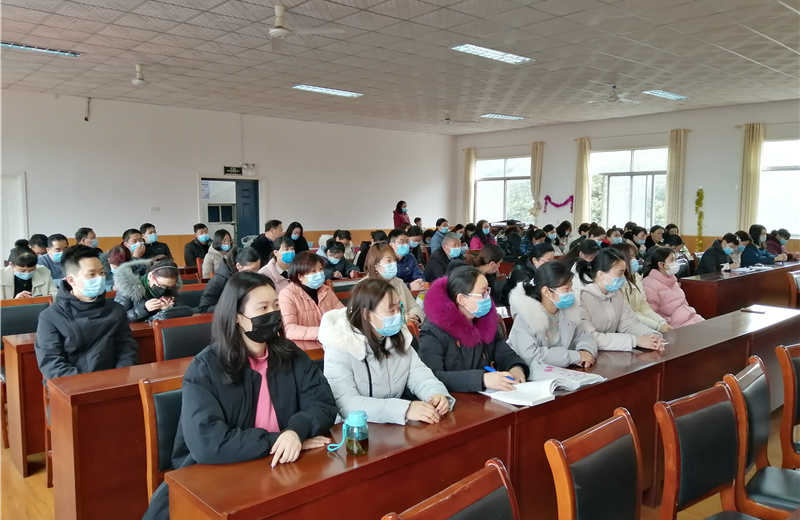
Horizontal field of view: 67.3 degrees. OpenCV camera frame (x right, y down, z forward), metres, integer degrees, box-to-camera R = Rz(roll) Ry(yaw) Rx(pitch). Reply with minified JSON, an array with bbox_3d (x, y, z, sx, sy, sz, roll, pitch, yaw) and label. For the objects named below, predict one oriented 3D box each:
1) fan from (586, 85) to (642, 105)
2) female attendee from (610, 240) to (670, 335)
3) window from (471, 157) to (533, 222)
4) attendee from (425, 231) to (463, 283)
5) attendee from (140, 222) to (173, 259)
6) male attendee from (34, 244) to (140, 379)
[{"bbox_3d":[3.347,-2.577,9.392,1.120,0.330,1.120,-5,8,-41],"label":"fan"},{"bbox_3d":[1.607,0.559,3.982,0.480,1.270,0.700,-5,7,-42],"label":"female attendee"},{"bbox_3d":[2.616,-1.731,15.231,0.120,1.740,1.894,-5,8,-41],"label":"window"},{"bbox_3d":[0.437,0.353,6.174,0.520,1.280,0.680,-5,7,-42],"label":"attendee"},{"bbox_3d":[-2.984,0.192,7.329,0.520,1.280,0.750,-5,8,-41],"label":"attendee"},{"bbox_3d":[-1.593,0.615,3.102,0.720,1.340,0.580,5,8,40],"label":"male attendee"}]

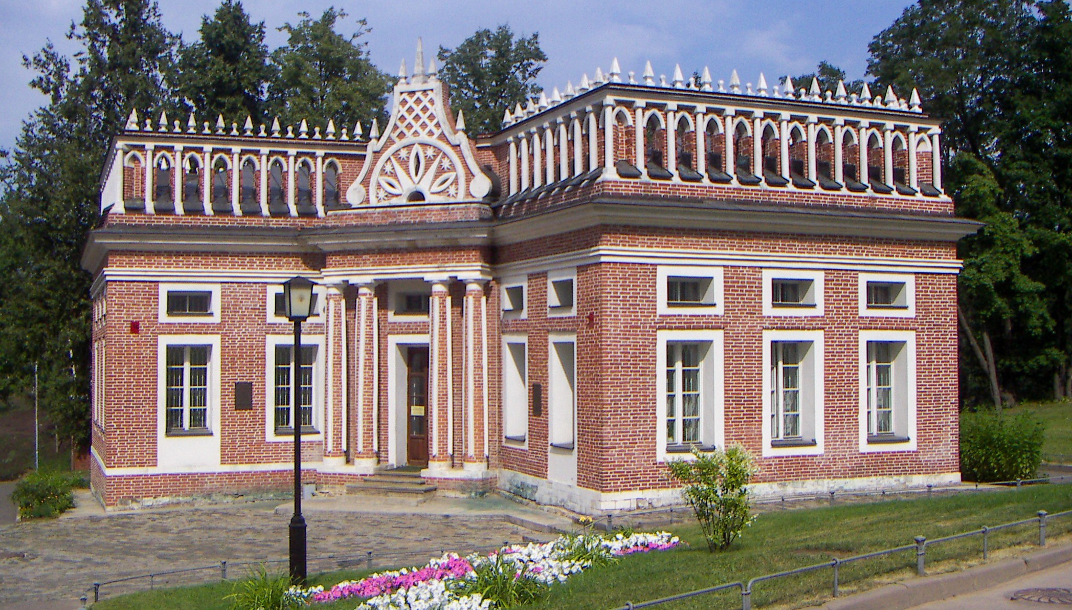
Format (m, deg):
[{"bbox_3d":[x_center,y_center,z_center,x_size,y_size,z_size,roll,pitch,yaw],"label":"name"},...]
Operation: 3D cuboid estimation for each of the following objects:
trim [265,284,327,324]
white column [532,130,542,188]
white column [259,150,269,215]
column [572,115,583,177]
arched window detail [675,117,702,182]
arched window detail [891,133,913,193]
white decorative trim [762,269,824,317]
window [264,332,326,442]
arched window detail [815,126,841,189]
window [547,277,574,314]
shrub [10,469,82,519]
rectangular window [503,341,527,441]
[{"bbox_3d":[-6.177,-0.020,31.888,1.502,0.993,0.120,1,-2,-23],"label":"trim"},{"bbox_3d":[0.029,-3.400,29.046,0.172,1.313,0.172,1,-2,-23],"label":"white column"},{"bbox_3d":[-6.915,-3.079,31.519,0.180,1.620,0.180,1,-3,-22],"label":"white column"},{"bbox_3d":[0.874,-3.387,26.387,0.170,1.237,0.170,1,-2,-23],"label":"column"},{"bbox_3d":[3.101,-3.185,25.257,0.595,1.340,0.280,1,-2,-24],"label":"arched window detail"},{"bbox_3d":[8.280,-3.211,28.024,0.480,1.320,0.220,1,-3,-22],"label":"arched window detail"},{"bbox_3d":[5.613,-0.270,27.054,1.607,1.039,0.157,1,-2,-23],"label":"white decorative trim"},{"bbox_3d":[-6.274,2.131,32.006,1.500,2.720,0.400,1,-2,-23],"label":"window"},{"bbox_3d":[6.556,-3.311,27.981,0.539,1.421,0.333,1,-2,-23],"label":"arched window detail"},{"bbox_3d":[0.525,-0.198,25.579,0.250,0.761,1.243,1,-2,-24],"label":"window"},{"bbox_3d":[-11.222,4.315,28.300,1.500,1.050,1.300,0,-2,-14],"label":"shrub"},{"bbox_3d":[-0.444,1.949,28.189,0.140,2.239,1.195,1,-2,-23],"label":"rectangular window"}]

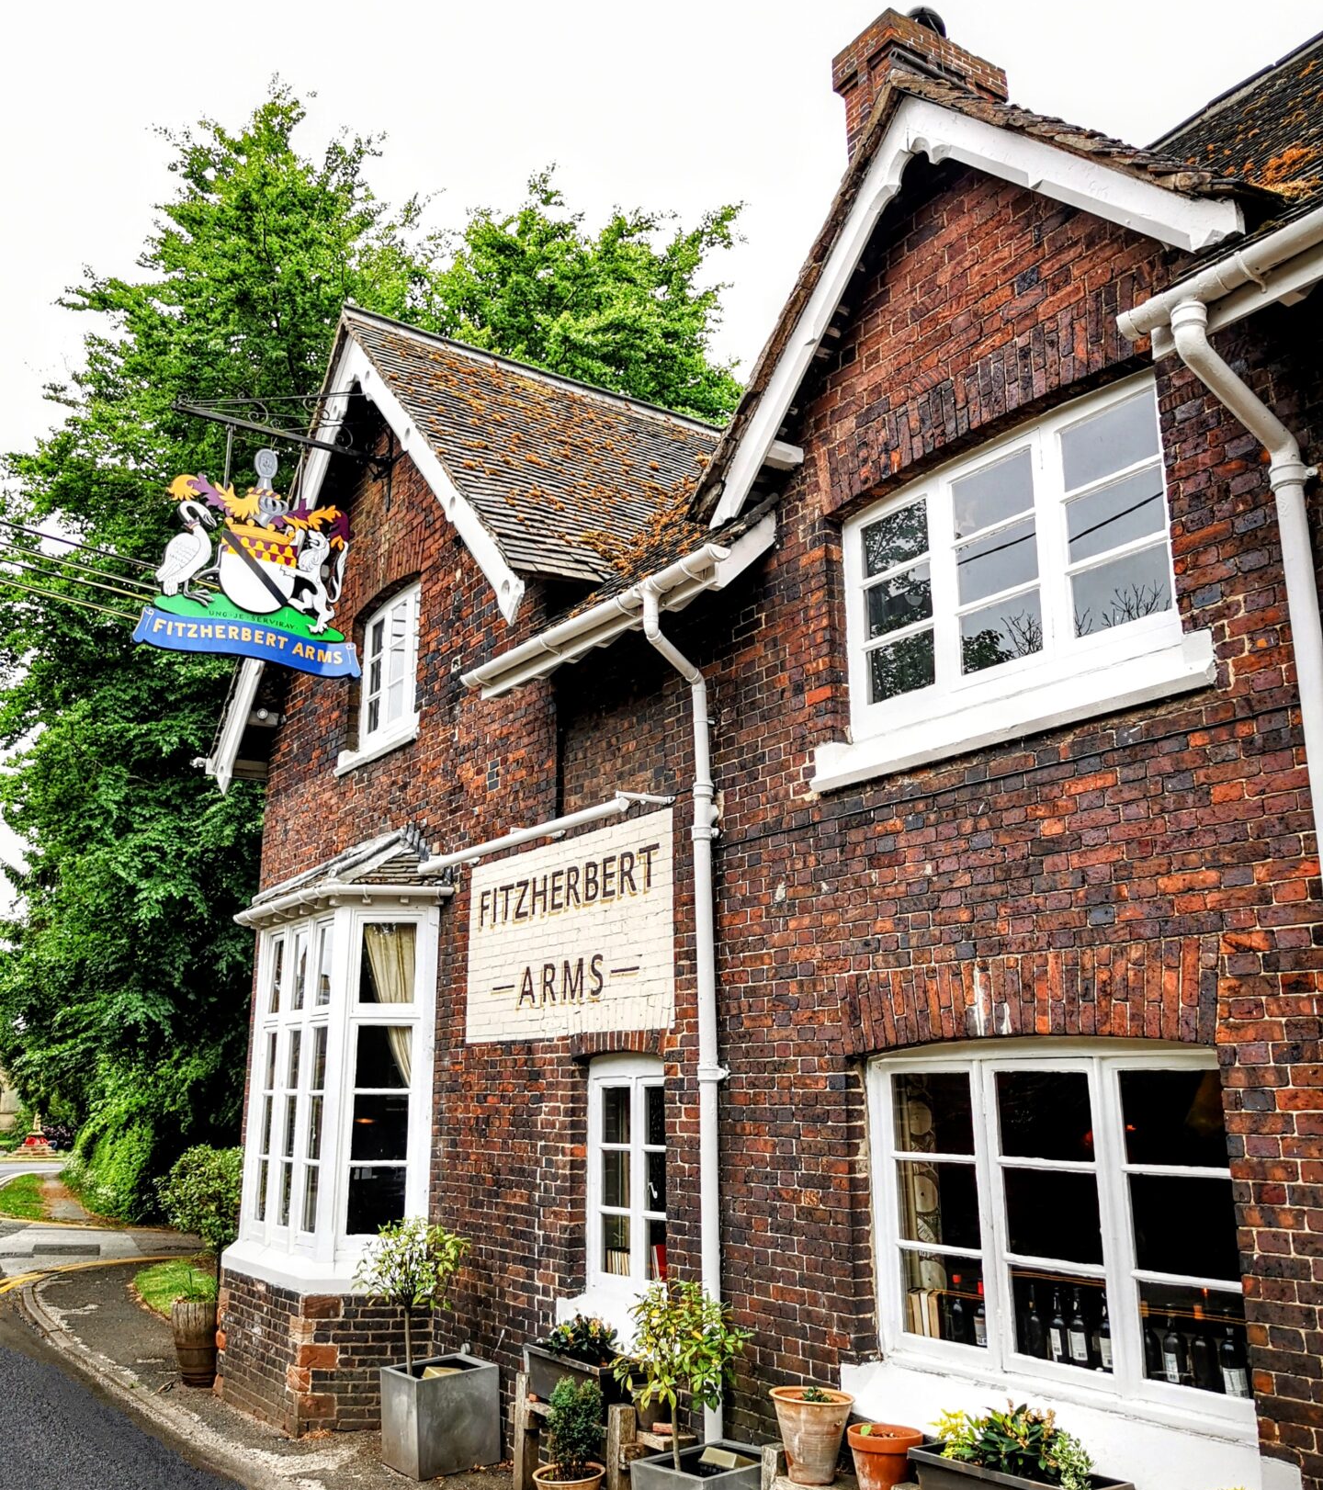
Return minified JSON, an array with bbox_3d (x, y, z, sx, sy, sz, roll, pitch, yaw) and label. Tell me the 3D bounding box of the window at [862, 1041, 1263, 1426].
[{"bbox_3d":[1.420,1.735,5.126,0.130,1.210,1.750,9,-17,-34],"label":"window"}]

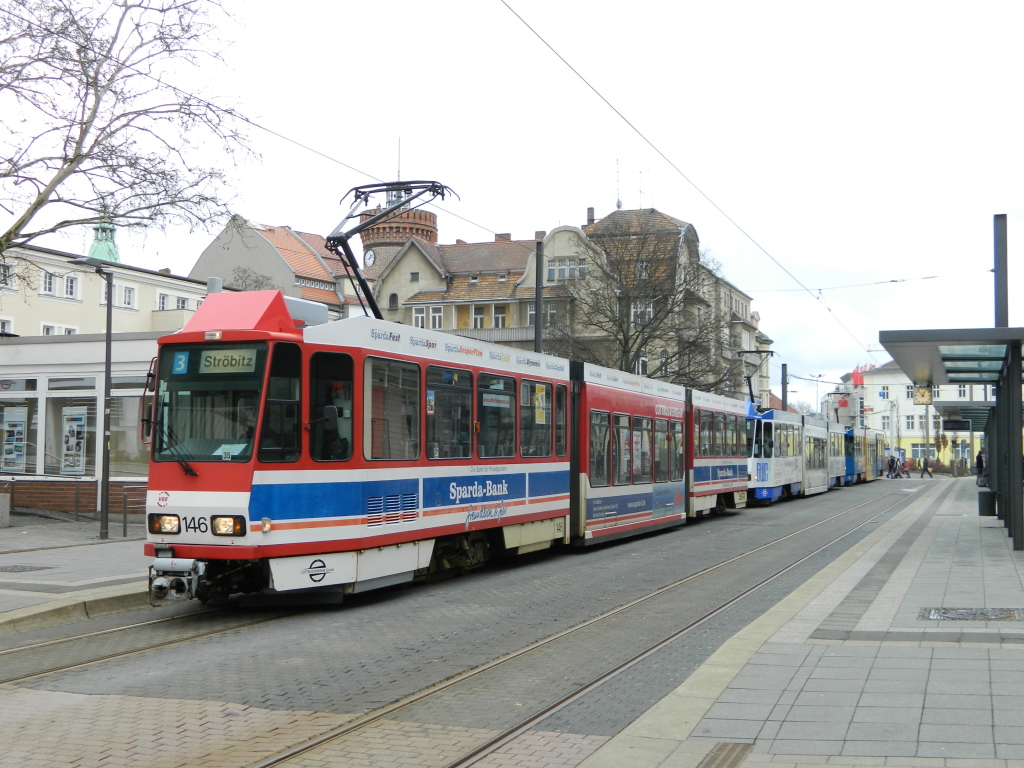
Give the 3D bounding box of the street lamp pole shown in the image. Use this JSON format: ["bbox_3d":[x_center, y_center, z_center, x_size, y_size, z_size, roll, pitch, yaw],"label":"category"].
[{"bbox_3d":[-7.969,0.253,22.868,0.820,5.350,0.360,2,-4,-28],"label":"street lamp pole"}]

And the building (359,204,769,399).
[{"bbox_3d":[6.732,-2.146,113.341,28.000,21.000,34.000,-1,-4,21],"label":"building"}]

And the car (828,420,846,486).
[{"bbox_3d":[15.484,3.692,61.626,2.250,3.300,9.000,-1,-4,21],"label":"car"}]

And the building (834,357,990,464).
[{"bbox_3d":[54.102,3.995,158.671,21.000,14.000,13.000,-1,-4,21],"label":"building"}]

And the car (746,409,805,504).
[{"bbox_3d":[8.854,2.704,44.276,2.250,3.300,9.100,-1,-4,21],"label":"car"}]

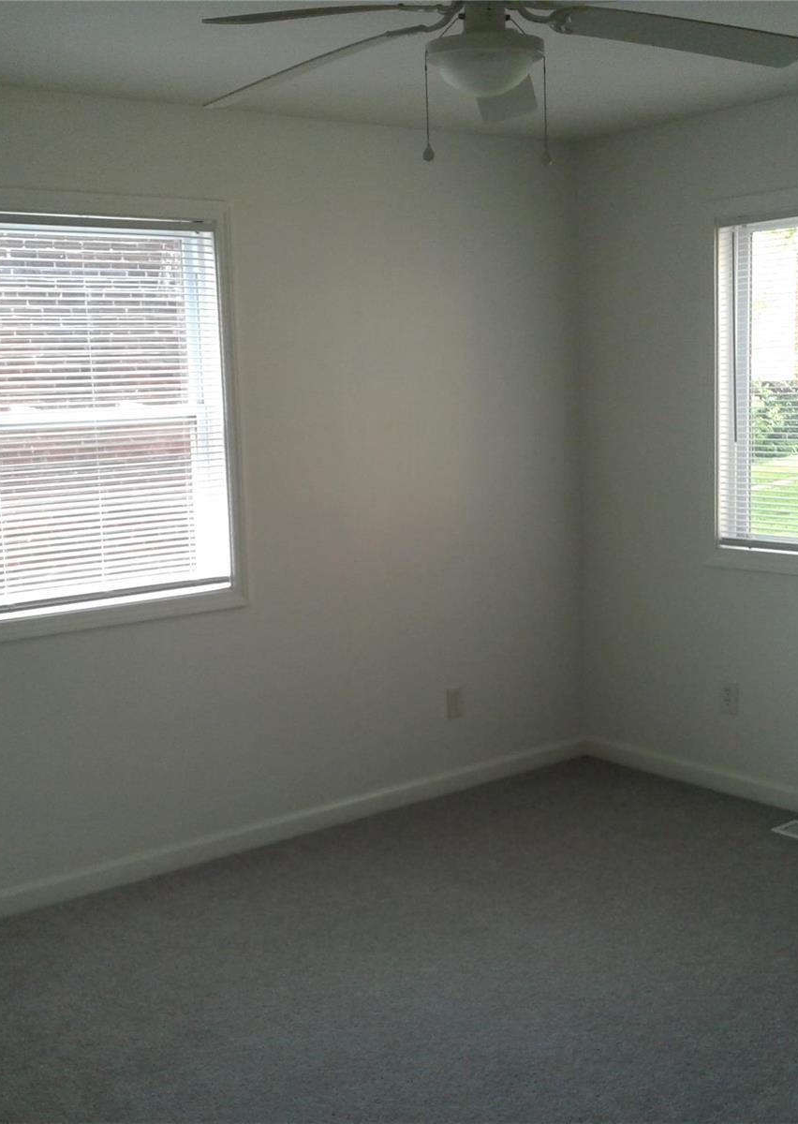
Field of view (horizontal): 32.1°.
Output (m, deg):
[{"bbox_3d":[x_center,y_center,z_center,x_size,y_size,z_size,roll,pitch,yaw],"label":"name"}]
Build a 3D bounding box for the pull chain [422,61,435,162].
[{"bbox_3d":[0.057,-0.882,2.708,0.022,0.195,0.022,-2,7,2],"label":"pull chain"}]

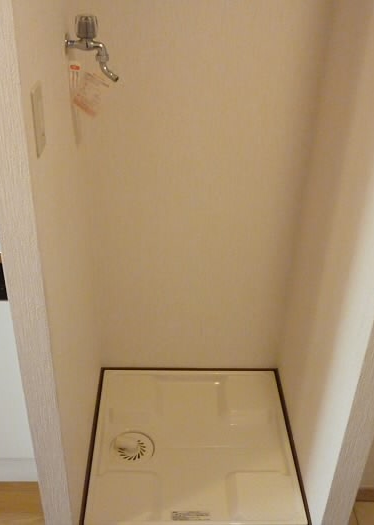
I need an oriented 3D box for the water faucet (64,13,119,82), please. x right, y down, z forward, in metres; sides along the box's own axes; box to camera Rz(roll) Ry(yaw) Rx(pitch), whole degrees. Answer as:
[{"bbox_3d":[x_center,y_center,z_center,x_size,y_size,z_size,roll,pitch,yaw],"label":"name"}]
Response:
[{"bbox_3d":[-0.214,-0.489,1.300,0.118,0.147,0.052,1,32,-2],"label":"water faucet"}]

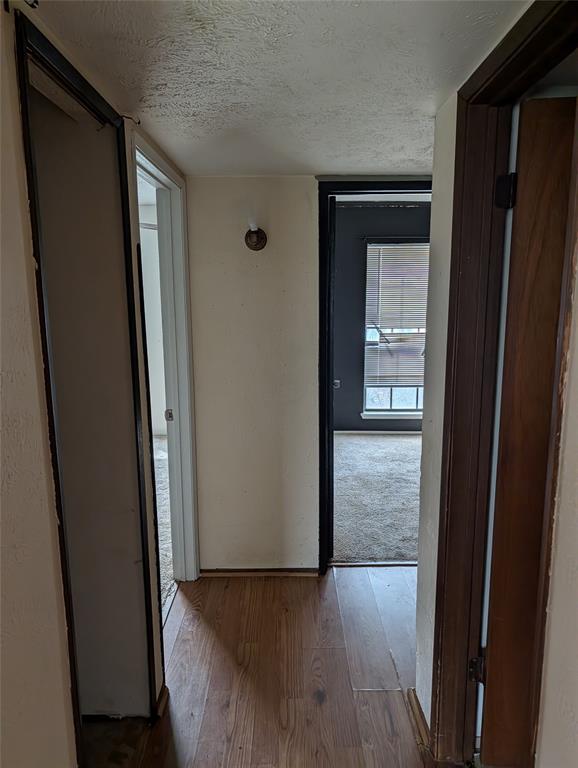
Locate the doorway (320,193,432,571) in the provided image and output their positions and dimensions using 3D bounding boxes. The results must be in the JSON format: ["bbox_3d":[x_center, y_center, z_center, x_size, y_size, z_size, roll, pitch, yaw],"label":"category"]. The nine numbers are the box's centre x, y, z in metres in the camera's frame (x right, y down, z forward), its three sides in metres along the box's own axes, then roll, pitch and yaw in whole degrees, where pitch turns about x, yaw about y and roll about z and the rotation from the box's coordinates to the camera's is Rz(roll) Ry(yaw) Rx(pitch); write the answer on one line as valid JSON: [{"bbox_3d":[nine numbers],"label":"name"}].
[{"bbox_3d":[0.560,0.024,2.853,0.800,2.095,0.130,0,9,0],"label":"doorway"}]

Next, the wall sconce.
[{"bbox_3d":[-0.163,-0.722,2.633,0.112,0.120,0.100,0,9,0],"label":"wall sconce"}]

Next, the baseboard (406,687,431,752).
[{"bbox_3d":[0.473,1.218,1.942,0.024,0.042,0.260,0,9,0],"label":"baseboard"}]

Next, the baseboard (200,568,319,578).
[{"bbox_3d":[-0.164,1.051,2.969,0.655,0.042,0.022,0,9,0],"label":"baseboard"}]

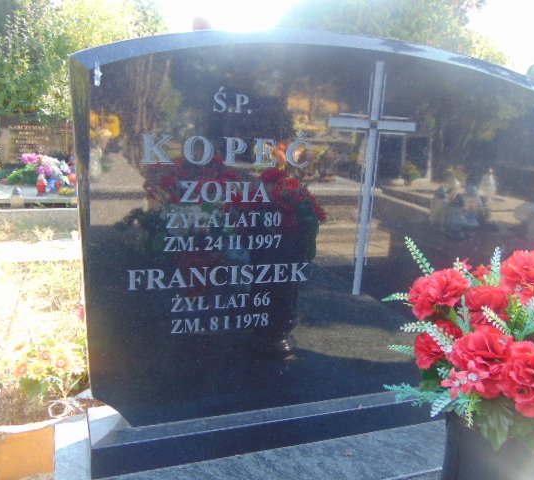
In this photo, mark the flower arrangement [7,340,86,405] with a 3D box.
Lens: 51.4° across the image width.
[{"bbox_3d":[-0.579,0.346,1.470,0.210,0.150,0.180,-1,16,-20],"label":"flower arrangement"}]

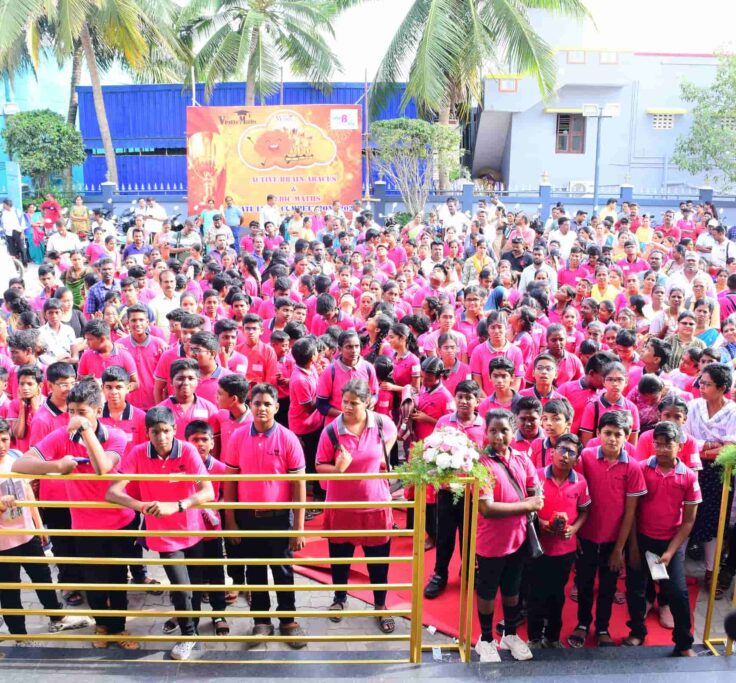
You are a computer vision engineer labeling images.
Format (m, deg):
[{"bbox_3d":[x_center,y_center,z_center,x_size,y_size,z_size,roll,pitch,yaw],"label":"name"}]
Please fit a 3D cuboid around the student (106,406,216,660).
[{"bbox_3d":[-1.102,1.014,4.124,0.560,1.430,0.480,-2,13,-8],"label":"student"}]

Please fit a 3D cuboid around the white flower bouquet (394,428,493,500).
[{"bbox_3d":[0.378,0.612,3.844,0.460,0.280,0.400,0,13,0],"label":"white flower bouquet"}]

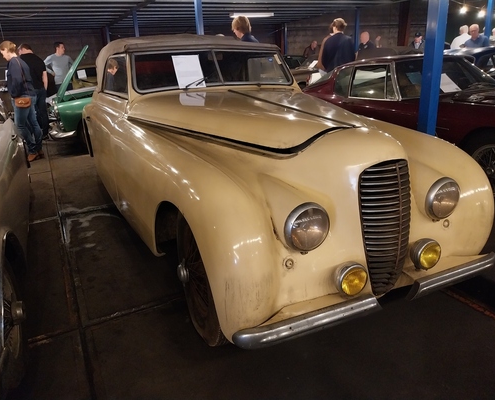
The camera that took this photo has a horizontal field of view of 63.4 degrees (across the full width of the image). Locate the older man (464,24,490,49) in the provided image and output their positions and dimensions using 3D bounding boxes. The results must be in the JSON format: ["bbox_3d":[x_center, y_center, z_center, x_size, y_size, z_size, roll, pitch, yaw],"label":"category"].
[{"bbox_3d":[4.085,-2.295,7.397,0.520,1.740,0.320,7,22,25],"label":"older man"}]

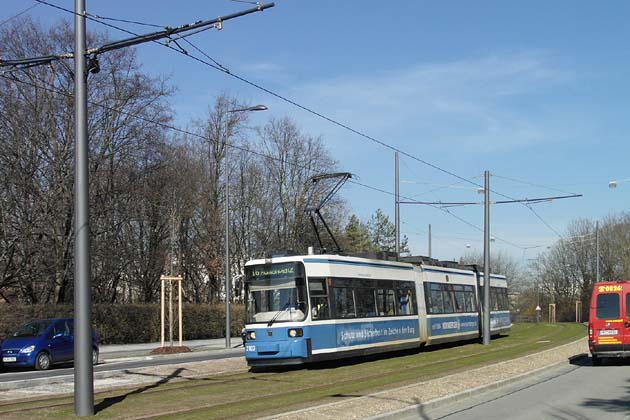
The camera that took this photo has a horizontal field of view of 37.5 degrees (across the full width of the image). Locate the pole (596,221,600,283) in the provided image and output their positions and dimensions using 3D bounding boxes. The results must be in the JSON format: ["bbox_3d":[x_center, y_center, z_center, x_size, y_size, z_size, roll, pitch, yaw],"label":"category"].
[{"bbox_3d":[18.506,4.240,61.000,0.200,7.121,0.200,0,-5,0],"label":"pole"}]

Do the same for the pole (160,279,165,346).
[{"bbox_3d":[-5.736,3.850,35.000,0.090,2.690,0.090,0,-5,0],"label":"pole"}]

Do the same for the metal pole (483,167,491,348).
[{"bbox_3d":[7.106,1.976,38.700,0.240,7.266,0.240,0,-5,0],"label":"metal pole"}]

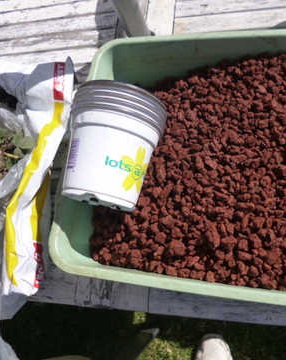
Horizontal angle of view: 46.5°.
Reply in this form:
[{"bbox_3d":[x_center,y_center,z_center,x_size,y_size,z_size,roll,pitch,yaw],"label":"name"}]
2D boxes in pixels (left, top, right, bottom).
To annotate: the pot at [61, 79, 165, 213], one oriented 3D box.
[{"bbox_3d":[-0.048,-0.042,0.493,0.140,0.140,0.152,4,75,31],"label":"pot"}]

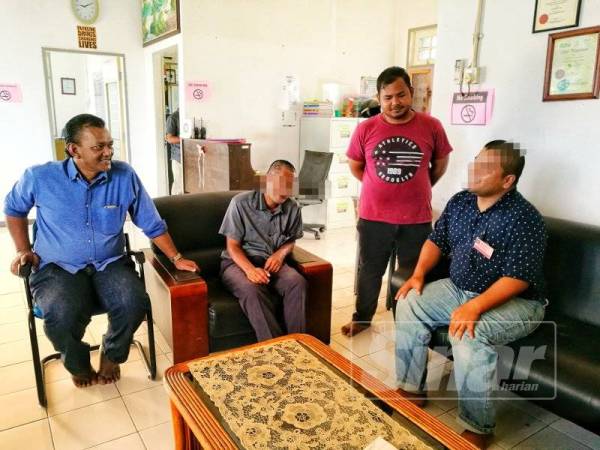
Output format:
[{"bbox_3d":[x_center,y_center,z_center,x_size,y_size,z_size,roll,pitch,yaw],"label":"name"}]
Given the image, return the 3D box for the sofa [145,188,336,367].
[{"bbox_3d":[-0.405,0.263,2.778,0.903,0.836,0.794,-6,14,-28],"label":"sofa"}]

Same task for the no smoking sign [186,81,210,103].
[{"bbox_3d":[-1.133,-1.480,5.200,0.285,0.215,0.012,-7,14,-33],"label":"no smoking sign"}]

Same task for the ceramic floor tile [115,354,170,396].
[{"bbox_3d":[-0.800,0.770,2.412,0.303,0.010,0.303,-7,15,-33],"label":"ceramic floor tile"}]

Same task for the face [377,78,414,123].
[{"bbox_3d":[0.516,-0.670,2.530,0.180,0.225,0.150,0,28,16],"label":"face"}]

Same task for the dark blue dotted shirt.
[{"bbox_3d":[0.829,0.096,2.080,0.310,0.500,0.480,-9,16,-38],"label":"dark blue dotted shirt"}]

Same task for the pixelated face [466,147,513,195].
[{"bbox_3d":[0.786,-0.216,1.930,0.140,0.200,0.150,-4,13,-21],"label":"pixelated face"}]

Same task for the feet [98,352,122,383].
[{"bbox_3d":[-0.997,0.708,2.407,0.100,0.110,0.240,-5,14,-26],"label":"feet"}]

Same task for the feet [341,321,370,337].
[{"bbox_3d":[0.367,0.615,2.904,0.230,0.085,0.100,-9,15,-39],"label":"feet"}]

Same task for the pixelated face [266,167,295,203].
[{"bbox_3d":[-0.113,-0.235,2.720,0.165,0.210,0.140,-3,25,-20],"label":"pixelated face"}]

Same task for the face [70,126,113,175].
[{"bbox_3d":[-0.945,-0.335,2.120,0.140,0.210,0.155,5,13,18],"label":"face"}]

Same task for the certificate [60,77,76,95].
[{"bbox_3d":[-4.254,-2.558,8.600,0.230,0.300,0.025,-7,14,-33],"label":"certificate"}]

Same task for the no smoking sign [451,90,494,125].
[{"bbox_3d":[1.029,-0.703,2.800,0.012,0.210,0.300,-7,14,-33],"label":"no smoking sign"}]

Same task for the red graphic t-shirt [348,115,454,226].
[{"bbox_3d":[0.561,-0.332,2.680,0.570,0.620,0.280,3,12,9],"label":"red graphic t-shirt"}]

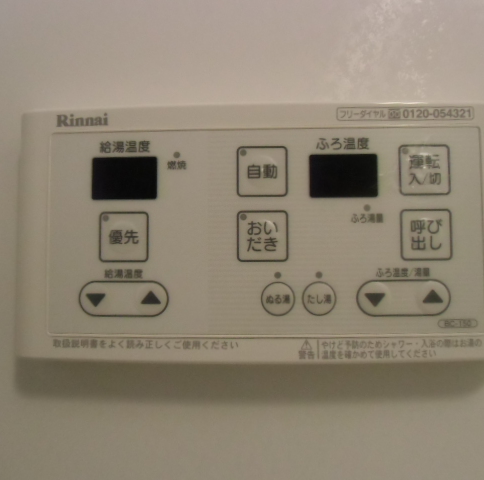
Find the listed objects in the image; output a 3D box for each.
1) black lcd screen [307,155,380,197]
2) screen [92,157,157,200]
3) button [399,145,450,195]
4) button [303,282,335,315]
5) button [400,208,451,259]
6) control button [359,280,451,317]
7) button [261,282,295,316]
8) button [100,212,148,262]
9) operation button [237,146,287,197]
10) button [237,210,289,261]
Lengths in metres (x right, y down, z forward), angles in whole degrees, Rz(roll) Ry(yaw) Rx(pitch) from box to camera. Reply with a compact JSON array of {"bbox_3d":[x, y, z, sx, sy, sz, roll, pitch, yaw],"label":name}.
[{"bbox_3d":[0.041,-0.026,0.178,0.027,0.017,0.003,0,-3,2],"label":"black lcd screen"},{"bbox_3d":[-0.048,-0.025,0.181,0.027,0.017,0.003,0,-3,2],"label":"screen"},{"bbox_3d":[0.073,-0.028,0.177,0.020,0.020,0.003,0,-3,2],"label":"button"},{"bbox_3d":[0.031,0.023,0.176,0.013,0.013,0.003,0,-3,2],"label":"button"},{"bbox_3d":[0.073,-0.002,0.176,0.020,0.020,0.003,0,-3,2],"label":"button"},{"bbox_3d":[0.064,0.023,0.174,0.036,0.014,0.003,-1,-3,1],"label":"control button"},{"bbox_3d":[0.014,0.023,0.176,0.013,0.013,0.003,0,-3,2],"label":"button"},{"bbox_3d":[-0.048,-0.001,0.180,0.020,0.020,0.003,0,-3,2],"label":"button"},{"bbox_3d":[0.008,-0.028,0.179,0.020,0.020,0.003,0,-3,2],"label":"operation button"},{"bbox_3d":[0.008,-0.002,0.178,0.020,0.020,0.003,0,-3,2],"label":"button"}]

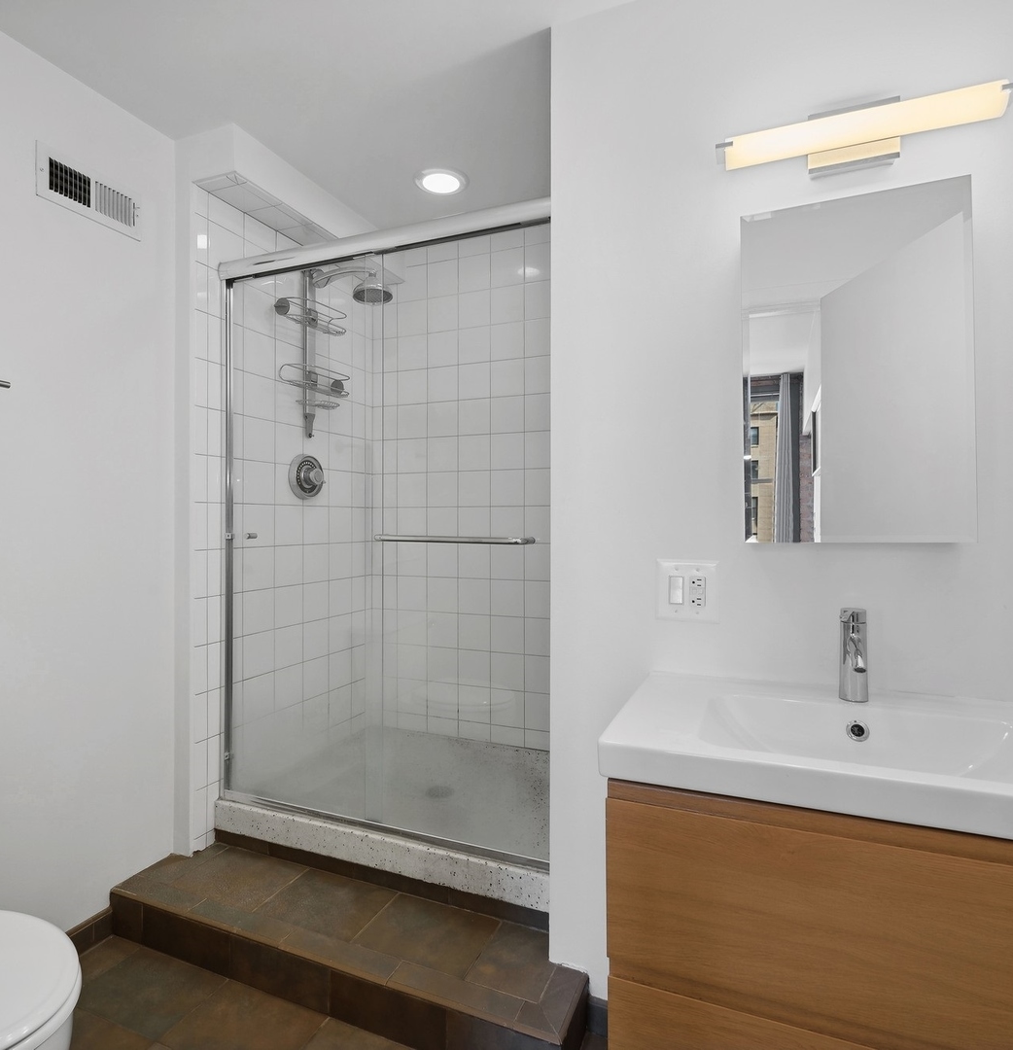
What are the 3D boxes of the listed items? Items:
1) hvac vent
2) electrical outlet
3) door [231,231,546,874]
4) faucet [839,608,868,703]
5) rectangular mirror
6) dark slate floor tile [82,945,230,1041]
[{"bbox_3d":[-1.179,-0.947,1.756,0.015,0.147,0.300,0,0,22],"label":"hvac vent"},{"bbox_3d":[0.410,0.151,1.391,0.140,0.140,0.010,0,0,22],"label":"electrical outlet"},{"bbox_3d":[-0.410,0.022,1.910,1.230,1.855,0.070,0,0,22],"label":"door"},{"bbox_3d":[0.676,0.255,1.184,0.057,0.175,0.124,0,0,22],"label":"faucet"},{"bbox_3d":[0.706,-0.317,1.257,0.412,0.704,0.030,0,0,22],"label":"rectangular mirror"},{"bbox_3d":[-0.933,1.216,1.597,0.328,0.012,0.215,0,0,22],"label":"dark slate floor tile"}]

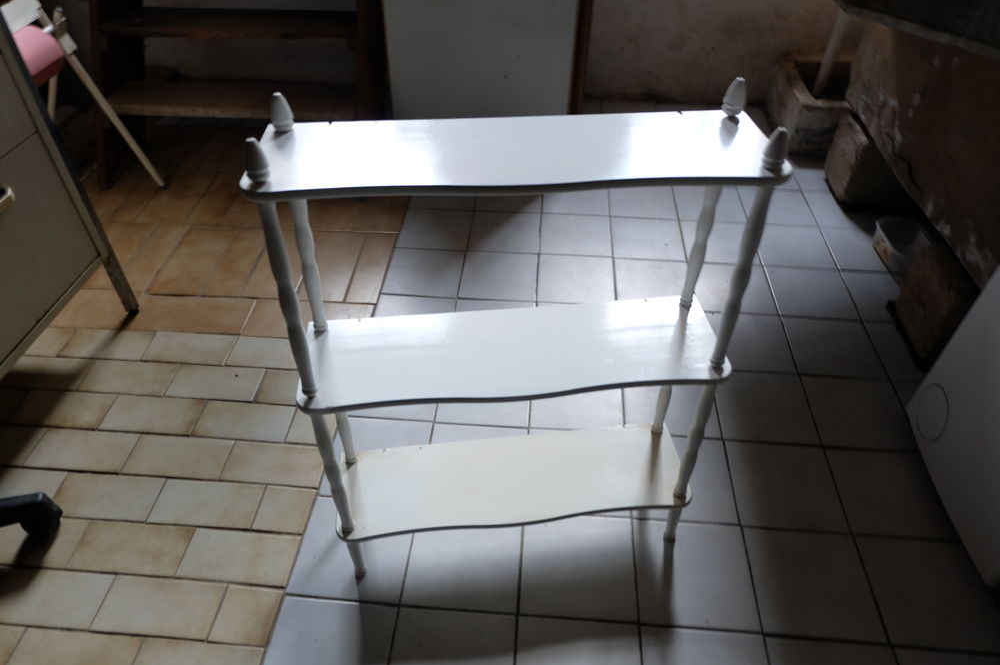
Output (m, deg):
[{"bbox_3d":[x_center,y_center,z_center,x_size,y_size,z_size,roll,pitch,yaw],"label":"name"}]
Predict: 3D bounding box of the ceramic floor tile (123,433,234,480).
[{"bbox_3d":[-0.653,0.258,1.361,0.199,0.010,0.091,3,44,3],"label":"ceramic floor tile"}]

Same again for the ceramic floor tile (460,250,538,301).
[{"bbox_3d":[0.001,-0.149,1.780,0.199,0.009,0.199,3,44,3],"label":"ceramic floor tile"}]

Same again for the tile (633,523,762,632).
[{"bbox_3d":[0.342,0.429,1.183,0.199,0.010,0.195,3,44,3],"label":"tile"}]

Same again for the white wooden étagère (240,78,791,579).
[{"bbox_3d":[0.022,0.053,1.005,0.611,0.798,0.191,-4,39,-5],"label":"white wooden étagère"}]

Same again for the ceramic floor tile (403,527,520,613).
[{"bbox_3d":[-0.062,0.405,1.202,0.199,0.009,0.199,3,44,3],"label":"ceramic floor tile"}]

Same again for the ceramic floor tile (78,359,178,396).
[{"bbox_3d":[-0.840,0.105,1.511,0.198,0.009,0.097,3,44,3],"label":"ceramic floor tile"}]

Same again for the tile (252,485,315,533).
[{"bbox_3d":[-0.409,0.340,1.273,0.096,0.009,0.097,3,43,4],"label":"tile"}]

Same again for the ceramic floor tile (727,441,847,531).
[{"bbox_3d":[0.559,0.302,1.313,0.198,0.009,0.198,3,43,4],"label":"ceramic floor tile"}]

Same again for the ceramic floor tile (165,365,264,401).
[{"bbox_3d":[-0.641,0.117,1.510,0.199,0.009,0.100,3,43,4],"label":"ceramic floor tile"}]

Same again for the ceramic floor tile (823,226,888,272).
[{"bbox_3d":[1.029,-0.227,1.875,0.198,0.009,0.198,3,43,4],"label":"ceramic floor tile"}]

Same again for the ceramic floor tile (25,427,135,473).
[{"bbox_3d":[-0.854,0.248,1.370,0.197,0.010,0.093,3,44,3],"label":"ceramic floor tile"}]

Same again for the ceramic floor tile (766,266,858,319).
[{"bbox_3d":[0.813,-0.099,1.741,0.196,0.010,0.201,3,44,3],"label":"ceramic floor tile"}]

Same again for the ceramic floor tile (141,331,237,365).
[{"bbox_3d":[-0.724,0.042,1.569,0.197,0.010,0.097,3,44,3],"label":"ceramic floor tile"}]

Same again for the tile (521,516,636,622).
[{"bbox_3d":[0.140,0.419,1.193,0.202,0.010,0.192,3,44,3],"label":"tile"}]

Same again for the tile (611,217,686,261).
[{"bbox_3d":[0.422,-0.265,1.916,0.200,0.010,0.201,3,44,3],"label":"tile"}]

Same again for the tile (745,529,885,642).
[{"bbox_3d":[0.543,0.440,1.167,0.198,0.009,0.198,3,43,4],"label":"tile"}]

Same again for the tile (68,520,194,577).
[{"bbox_3d":[-0.668,0.396,1.214,0.197,0.009,0.095,3,43,4],"label":"tile"}]

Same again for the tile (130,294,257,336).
[{"bbox_3d":[-0.772,-0.043,1.681,0.281,0.009,0.130,3,43,4],"label":"tile"}]

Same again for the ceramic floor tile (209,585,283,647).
[{"bbox_3d":[-0.426,0.480,1.127,0.095,0.010,0.093,3,44,3],"label":"ceramic floor tile"}]

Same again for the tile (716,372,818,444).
[{"bbox_3d":[0.576,0.164,1.460,0.198,0.009,0.198,3,43,4],"label":"tile"}]

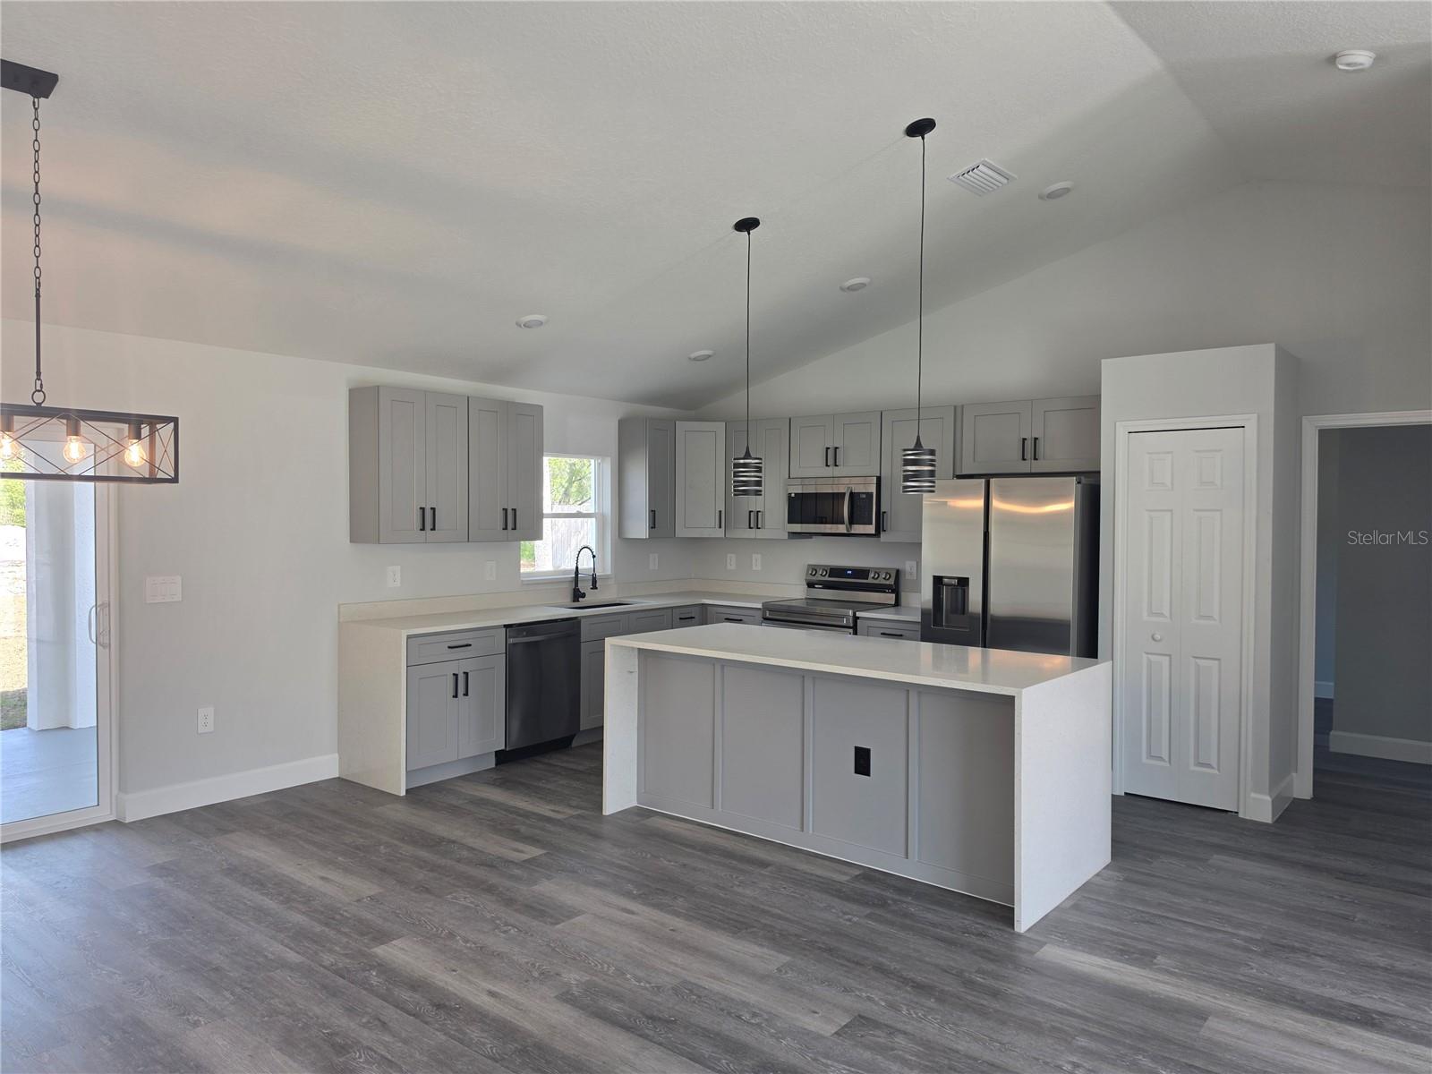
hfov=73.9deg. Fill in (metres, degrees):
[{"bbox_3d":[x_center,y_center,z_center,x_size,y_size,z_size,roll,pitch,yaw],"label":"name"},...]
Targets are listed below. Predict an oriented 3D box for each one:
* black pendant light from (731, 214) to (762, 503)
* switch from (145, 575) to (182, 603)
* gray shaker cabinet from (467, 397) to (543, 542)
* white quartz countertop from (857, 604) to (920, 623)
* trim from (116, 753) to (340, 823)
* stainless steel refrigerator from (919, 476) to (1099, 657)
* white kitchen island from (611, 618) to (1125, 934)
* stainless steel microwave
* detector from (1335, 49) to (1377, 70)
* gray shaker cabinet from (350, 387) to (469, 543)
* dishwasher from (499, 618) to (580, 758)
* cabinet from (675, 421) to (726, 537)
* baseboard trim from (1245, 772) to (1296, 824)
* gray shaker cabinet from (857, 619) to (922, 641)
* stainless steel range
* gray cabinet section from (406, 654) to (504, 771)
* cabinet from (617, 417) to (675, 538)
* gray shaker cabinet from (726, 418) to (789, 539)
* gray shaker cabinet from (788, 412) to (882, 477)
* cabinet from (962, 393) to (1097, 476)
[{"bbox_3d":[0.162,-0.903,4.838,0.148,1.395,0.148,0,1,0],"label":"black pendant light"},{"bbox_3d":[-2.838,0.271,4.897,0.010,0.126,0.167,1,1,40],"label":"switch"},{"bbox_3d":[-1.470,-0.425,6.279,0.330,0.909,0.607,1,1,40],"label":"gray shaker cabinet"},{"bbox_3d":[1.354,0.525,6.417,0.587,0.032,0.640,1,1,40],"label":"white quartz countertop"},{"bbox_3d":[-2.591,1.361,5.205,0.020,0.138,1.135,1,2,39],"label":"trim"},{"bbox_3d":[1.882,0.544,5.891,0.915,1.785,0.790,1,2,39],"label":"stainless steel refrigerator"},{"bbox_3d":[0.597,1.000,4.620,2.233,0.914,0.985,1,2,39],"label":"white kitchen island"},{"bbox_3d":[0.924,-0.214,6.917,0.758,0.418,0.405,1,1,40],"label":"stainless steel microwave"},{"bbox_3d":[2.441,-1.818,3.637,0.135,0.035,0.135,20,13,38],"label":"detector"},{"bbox_3d":[-1.859,-0.419,5.811,0.330,0.909,0.612,1,1,40],"label":"gray shaker cabinet"},{"bbox_3d":[-1.314,0.980,6.249,0.602,0.868,0.607,1,2,39],"label":"dishwasher"},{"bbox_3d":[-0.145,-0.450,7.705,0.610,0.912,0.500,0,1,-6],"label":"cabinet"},{"bbox_3d":[2.970,1.382,5.084,0.115,0.134,0.620,1,1,40],"label":"baseboard trim"},{"bbox_3d":[1.355,0.984,6.474,0.540,0.876,0.625,1,2,39],"label":"gray shaker cabinet"},{"bbox_3d":[0.815,0.818,6.833,0.760,1.188,0.665,1,1,40],"label":"stainless steel range"},{"bbox_3d":[-1.692,0.999,5.674,0.520,0.585,0.677,1,1,39],"label":"gray cabinet section"},{"bbox_3d":[-0.541,-0.446,7.423,0.325,0.912,0.310,1,2,39],"label":"cabinet"},{"bbox_3d":[0.414,-0.435,7.388,0.610,0.909,0.330,1,1,40],"label":"gray shaker cabinet"},{"bbox_3d":[0.948,-0.658,6.973,0.767,0.455,0.325,1,2,39],"label":"gray shaker cabinet"},{"bbox_3d":[2.054,-0.629,6.022,0.917,0.457,0.330,1,1,40],"label":"cabinet"}]

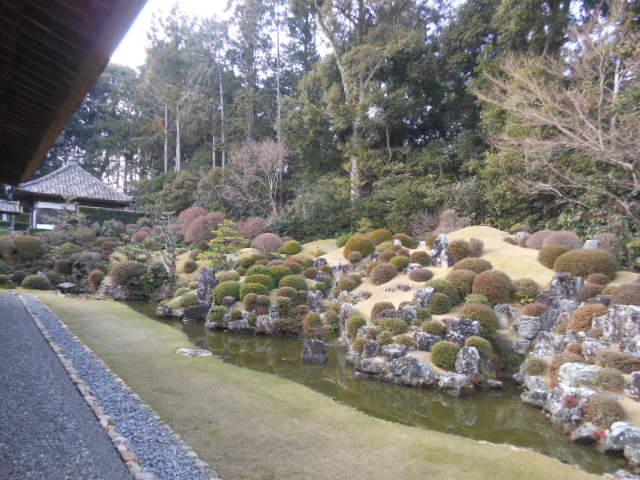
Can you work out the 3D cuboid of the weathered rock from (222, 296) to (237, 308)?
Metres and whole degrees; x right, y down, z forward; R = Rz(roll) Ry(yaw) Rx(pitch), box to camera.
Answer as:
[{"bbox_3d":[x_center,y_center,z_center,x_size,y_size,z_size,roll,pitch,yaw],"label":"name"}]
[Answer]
[{"bbox_3d":[-2.859,1.974,14.600,0.442,0.379,0.380,0,-1,-11],"label":"weathered rock"}]

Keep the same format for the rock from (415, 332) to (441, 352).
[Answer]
[{"bbox_3d":[2.303,2.195,9.900,0.560,0.440,0.450,1,-2,14],"label":"rock"}]

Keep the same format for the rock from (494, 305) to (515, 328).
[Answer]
[{"bbox_3d":[4.407,1.837,11.100,0.450,0.560,0.420,0,-2,22],"label":"rock"}]

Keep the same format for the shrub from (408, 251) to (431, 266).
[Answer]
[{"bbox_3d":[3.065,0.568,14.200,0.677,0.492,0.677,0,-1,12],"label":"shrub"}]

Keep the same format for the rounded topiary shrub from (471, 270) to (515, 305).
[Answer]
[{"bbox_3d":[4.492,1.246,12.000,1.080,0.880,1.040,0,-2,21],"label":"rounded topiary shrub"}]

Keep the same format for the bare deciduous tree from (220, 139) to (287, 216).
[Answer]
[{"bbox_3d":[-3.750,-3.521,26.460,4.007,4.351,3.724,0,0,-8],"label":"bare deciduous tree"}]

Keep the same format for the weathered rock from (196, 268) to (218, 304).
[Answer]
[{"bbox_3d":[-3.797,1.569,15.600,0.743,1.215,0.600,0,-1,-14],"label":"weathered rock"}]

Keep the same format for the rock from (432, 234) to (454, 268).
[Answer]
[{"bbox_3d":[3.823,0.356,14.308,0.681,1.053,0.539,0,0,15],"label":"rock"}]

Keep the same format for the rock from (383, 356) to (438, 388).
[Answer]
[{"bbox_3d":[1.752,2.551,9.000,1.000,0.600,0.620,1,-2,12],"label":"rock"}]

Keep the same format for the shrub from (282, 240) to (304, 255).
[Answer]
[{"bbox_3d":[-1.220,0.333,20.500,0.869,0.621,0.869,0,-1,-3],"label":"shrub"}]

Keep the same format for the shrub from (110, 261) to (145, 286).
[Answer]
[{"bbox_3d":[-8.308,1.471,20.000,1.484,1.168,1.484,0,-1,-23],"label":"shrub"}]

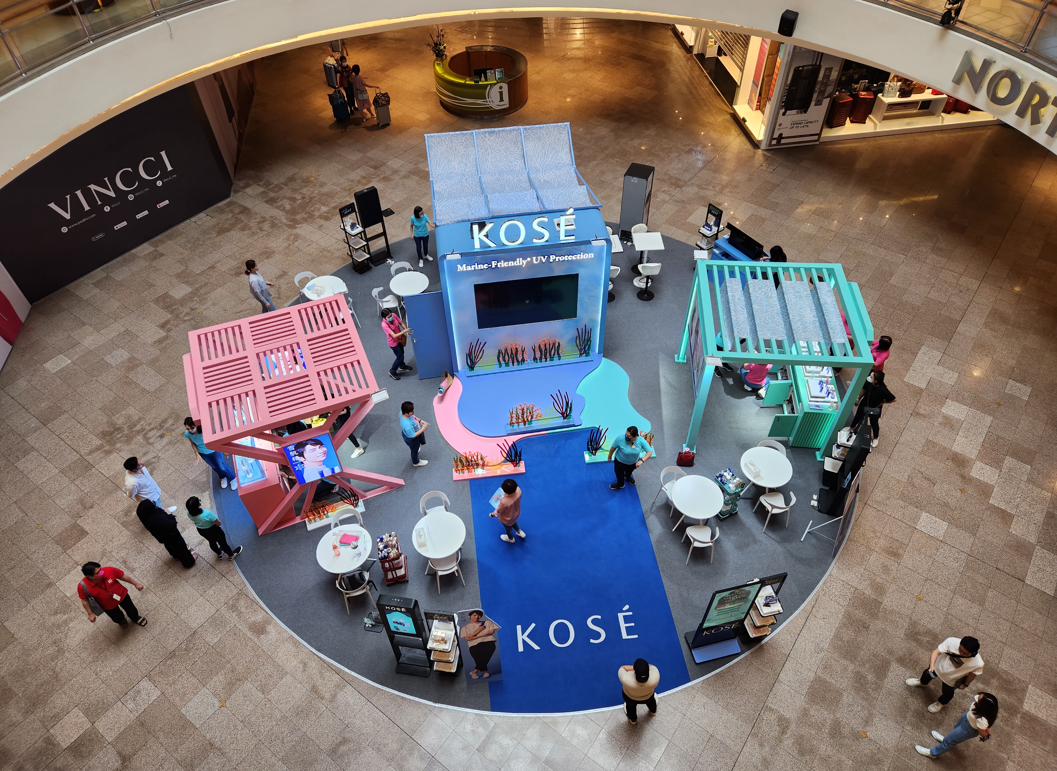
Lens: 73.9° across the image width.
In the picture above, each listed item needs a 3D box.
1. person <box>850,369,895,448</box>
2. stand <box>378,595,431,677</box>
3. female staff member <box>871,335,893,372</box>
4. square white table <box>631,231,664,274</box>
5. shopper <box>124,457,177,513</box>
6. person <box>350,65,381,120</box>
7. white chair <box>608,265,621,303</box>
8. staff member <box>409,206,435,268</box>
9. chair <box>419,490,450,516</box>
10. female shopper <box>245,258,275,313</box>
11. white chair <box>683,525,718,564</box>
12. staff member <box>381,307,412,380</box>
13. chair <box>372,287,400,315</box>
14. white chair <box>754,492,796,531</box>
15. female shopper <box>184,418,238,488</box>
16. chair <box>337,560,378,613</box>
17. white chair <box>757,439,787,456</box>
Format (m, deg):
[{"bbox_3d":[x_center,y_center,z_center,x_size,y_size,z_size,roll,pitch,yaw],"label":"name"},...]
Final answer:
[{"bbox_3d":[5.997,0.396,12.241,0.620,1.630,0.420,16,49,17],"label":"person"},{"bbox_3d":[-1.620,3.276,9.299,0.480,1.840,0.400,5,47,7],"label":"stand"},{"bbox_3d":[6.363,-0.306,12.924,0.400,1.590,0.500,-3,46,-1],"label":"female staff member"},{"bbox_3d":[2.635,-2.764,15.724,0.610,1.100,0.620,-2,46,0],"label":"square white table"},{"bbox_3d":[-5.999,1.643,11.140,0.480,1.650,0.520,-33,54,-26],"label":"shopper"},{"bbox_3d":[-4.774,-8.661,20.796,0.520,1.570,0.520,-24,51,-20],"label":"person"},{"bbox_3d":[1.668,-2.208,14.771,0.460,0.960,0.460,3,48,5],"label":"white chair"},{"bbox_3d":[-2.345,-3.332,15.553,0.520,1.480,0.360,-15,49,-12],"label":"staff member"},{"bbox_3d":[-1.408,2.058,11.085,0.520,0.740,0.490,-12,48,-9],"label":"chair"},{"bbox_3d":[-5.463,-1.902,14.475,0.450,1.600,0.500,-9,47,-7],"label":"female shopper"},{"bbox_3d":[2.697,2.439,11.023,0.510,0.740,0.490,-3,46,-1],"label":"white chair"},{"bbox_3d":[-2.486,-0.830,13.367,0.530,1.640,0.500,32,55,28],"label":"staff member"},{"bbox_3d":[-2.969,-1.695,14.792,0.510,0.760,0.530,-23,50,-19],"label":"chair"},{"bbox_3d":[3.944,1.950,11.206,0.530,0.760,0.510,-9,47,-7],"label":"white chair"},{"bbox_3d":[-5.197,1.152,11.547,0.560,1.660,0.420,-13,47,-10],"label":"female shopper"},{"bbox_3d":[-2.595,3.058,10.609,0.510,0.740,0.490,-12,47,-10],"label":"chair"},{"bbox_3d":[4.080,1.350,12.012,0.510,0.740,0.490,21,50,20],"label":"white chair"}]

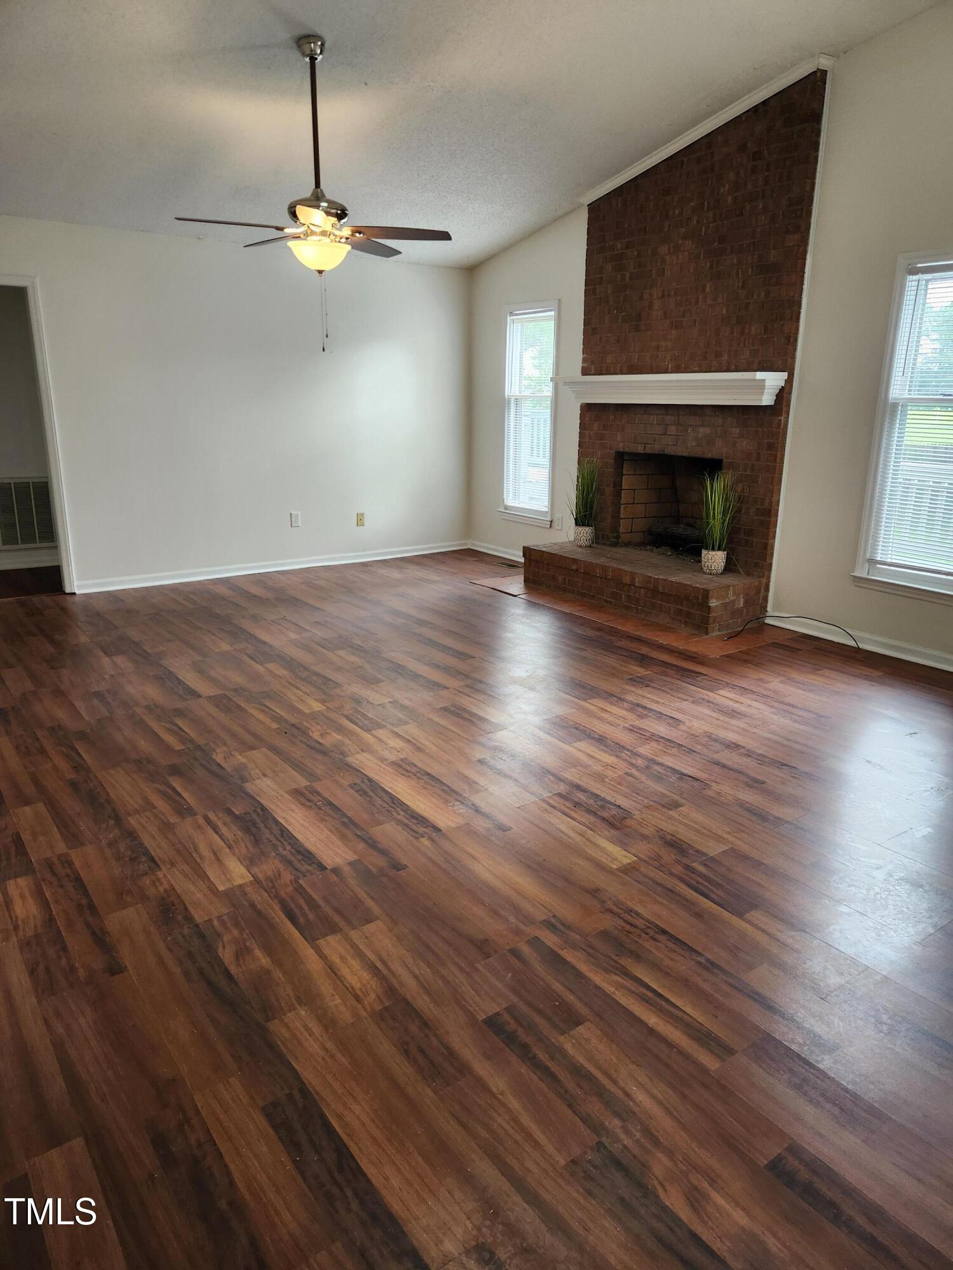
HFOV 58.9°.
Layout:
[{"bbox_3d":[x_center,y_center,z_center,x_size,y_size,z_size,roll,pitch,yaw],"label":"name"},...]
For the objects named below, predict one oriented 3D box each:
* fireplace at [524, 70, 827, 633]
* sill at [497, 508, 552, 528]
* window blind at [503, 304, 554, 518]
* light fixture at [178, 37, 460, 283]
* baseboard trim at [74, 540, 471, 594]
[{"bbox_3d":[1.131,-1.730,5.569,0.592,3.095,1.816,-10,19,-34],"label":"fireplace"},{"bbox_3d":[0.411,-1.003,7.266,0.090,0.075,0.765,-10,19,-34],"label":"sill"},{"bbox_3d":[0.437,-1.880,7.088,0.045,1.600,0.620,-10,19,-34],"label":"window blind"},{"bbox_3d":[-0.756,-2.243,3.970,1.300,1.020,1.300,-10,19,-34],"label":"light fixture"},{"bbox_3d":[-1.448,-0.598,7.014,3.483,0.087,0.020,-10,19,-34],"label":"baseboard trim"}]

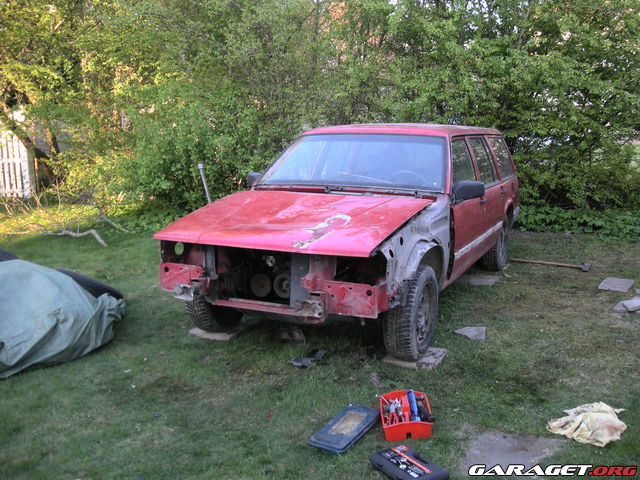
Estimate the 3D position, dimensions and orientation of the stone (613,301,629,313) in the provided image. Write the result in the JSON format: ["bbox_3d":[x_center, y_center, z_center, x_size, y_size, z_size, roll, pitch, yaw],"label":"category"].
[{"bbox_3d":[2.556,0.582,5.281,0.250,0.040,0.320,6,11,33],"label":"stone"}]

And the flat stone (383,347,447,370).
[{"bbox_3d":[0.628,0.769,4.221,0.345,0.045,0.365,4,10,24],"label":"flat stone"}]

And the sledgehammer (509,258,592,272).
[{"bbox_3d":[2.510,0.249,7.116,0.890,0.065,0.140,6,11,33],"label":"sledgehammer"}]

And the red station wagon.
[{"bbox_3d":[0.576,-0.255,5.737,1.780,1.480,4.600,4,11,25],"label":"red station wagon"}]

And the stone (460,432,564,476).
[{"bbox_3d":[0.903,1.001,2.971,0.460,0.040,0.470,3,10,20],"label":"stone"}]

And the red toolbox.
[{"bbox_3d":[0.433,0.895,3.267,0.230,0.115,0.340,-1,10,0],"label":"red toolbox"}]

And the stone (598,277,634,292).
[{"bbox_3d":[2.806,0.437,6.116,0.250,0.040,0.520,5,11,32],"label":"stone"}]

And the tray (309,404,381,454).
[{"bbox_3d":[0.130,0.940,3.200,0.190,0.050,0.470,4,11,25],"label":"tray"}]

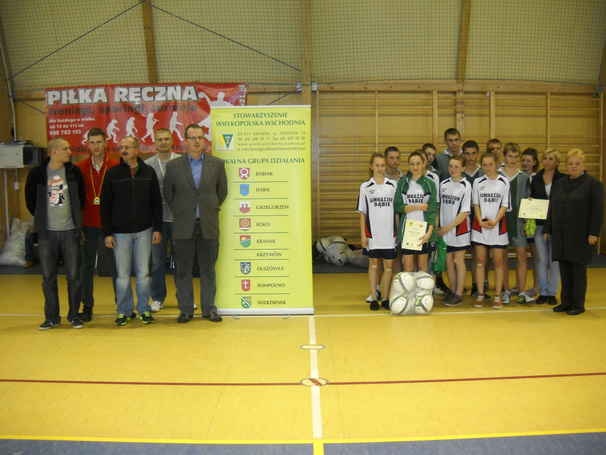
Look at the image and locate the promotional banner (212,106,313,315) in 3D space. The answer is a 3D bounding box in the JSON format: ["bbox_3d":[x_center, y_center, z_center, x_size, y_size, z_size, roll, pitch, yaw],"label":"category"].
[{"bbox_3d":[-0.400,-0.172,6.650,0.970,2.064,0.200,0,4,3],"label":"promotional banner"}]

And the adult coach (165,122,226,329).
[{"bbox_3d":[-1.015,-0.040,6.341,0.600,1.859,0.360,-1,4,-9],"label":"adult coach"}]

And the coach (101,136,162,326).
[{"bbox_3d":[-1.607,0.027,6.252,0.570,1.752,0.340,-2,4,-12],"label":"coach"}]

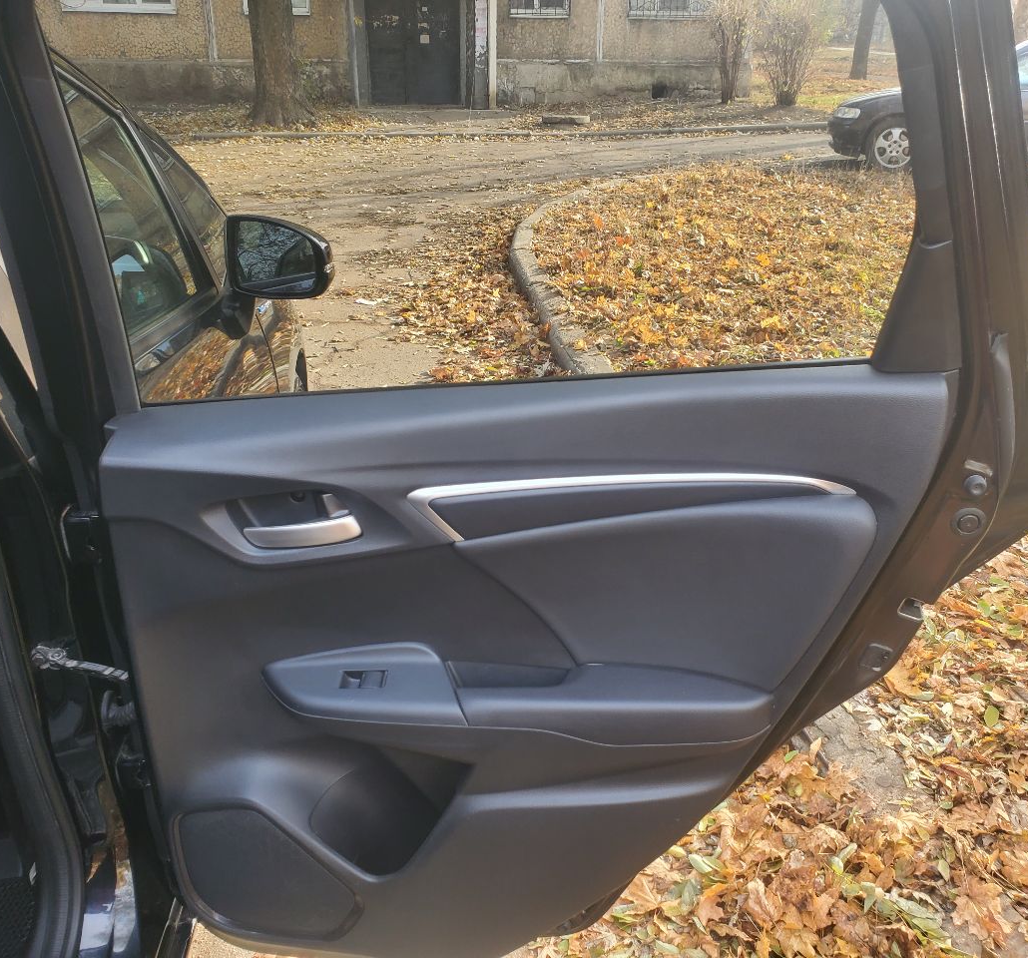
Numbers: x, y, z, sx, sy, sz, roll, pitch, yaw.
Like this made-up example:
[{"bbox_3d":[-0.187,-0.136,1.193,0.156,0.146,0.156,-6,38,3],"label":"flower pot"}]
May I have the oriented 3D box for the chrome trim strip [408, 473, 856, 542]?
[{"bbox_3d":[0.100,0.025,0.868,0.400,0.064,0.032,0,24,10],"label":"chrome trim strip"}]

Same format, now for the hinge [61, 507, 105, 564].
[{"bbox_3d":[-0.487,0.065,1.085,0.042,0.052,0.045,-2,25,-4],"label":"hinge"}]

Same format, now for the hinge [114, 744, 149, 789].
[{"bbox_3d":[-0.488,0.367,1.224,0.040,0.046,0.043,-2,25,-4],"label":"hinge"}]

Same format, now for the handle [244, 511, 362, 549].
[{"bbox_3d":[-0.205,0.050,0.935,0.118,0.030,0.028,0,24,10],"label":"handle"}]

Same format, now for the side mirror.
[{"bbox_3d":[-0.411,-0.397,1.711,0.180,0.148,0.105,2,25,3],"label":"side mirror"}]

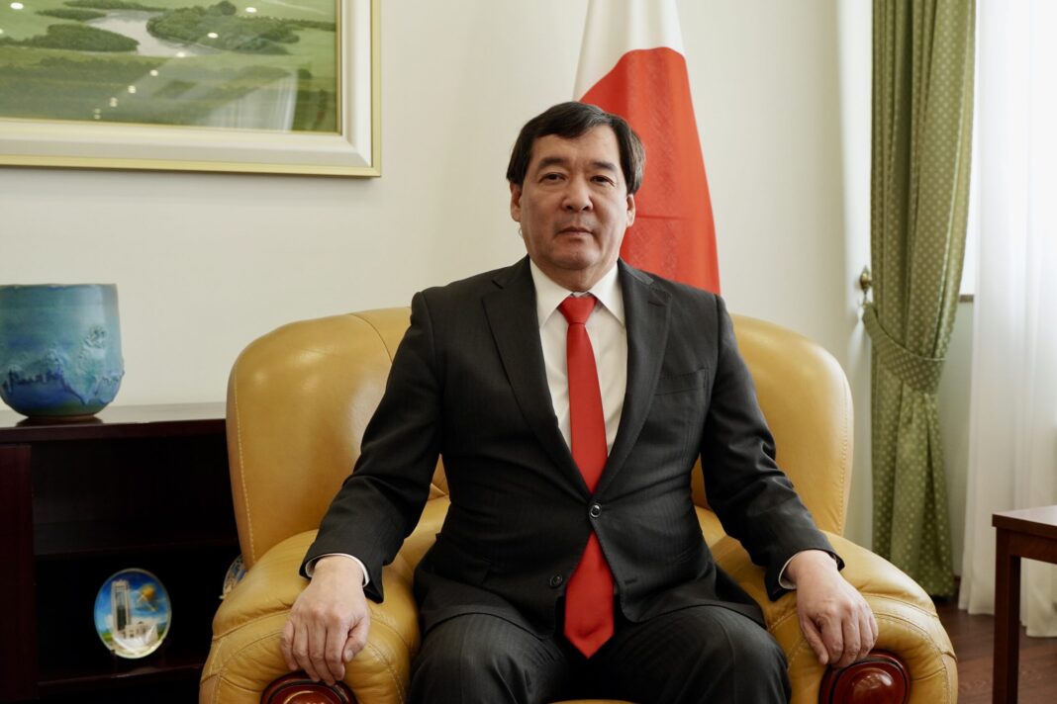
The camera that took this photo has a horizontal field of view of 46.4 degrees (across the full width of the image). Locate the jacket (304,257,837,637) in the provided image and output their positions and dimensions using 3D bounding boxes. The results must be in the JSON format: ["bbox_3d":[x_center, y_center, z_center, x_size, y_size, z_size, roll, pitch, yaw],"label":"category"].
[{"bbox_3d":[0.042,0.118,1.720,0.660,0.540,0.500,0,3,-7],"label":"jacket"}]

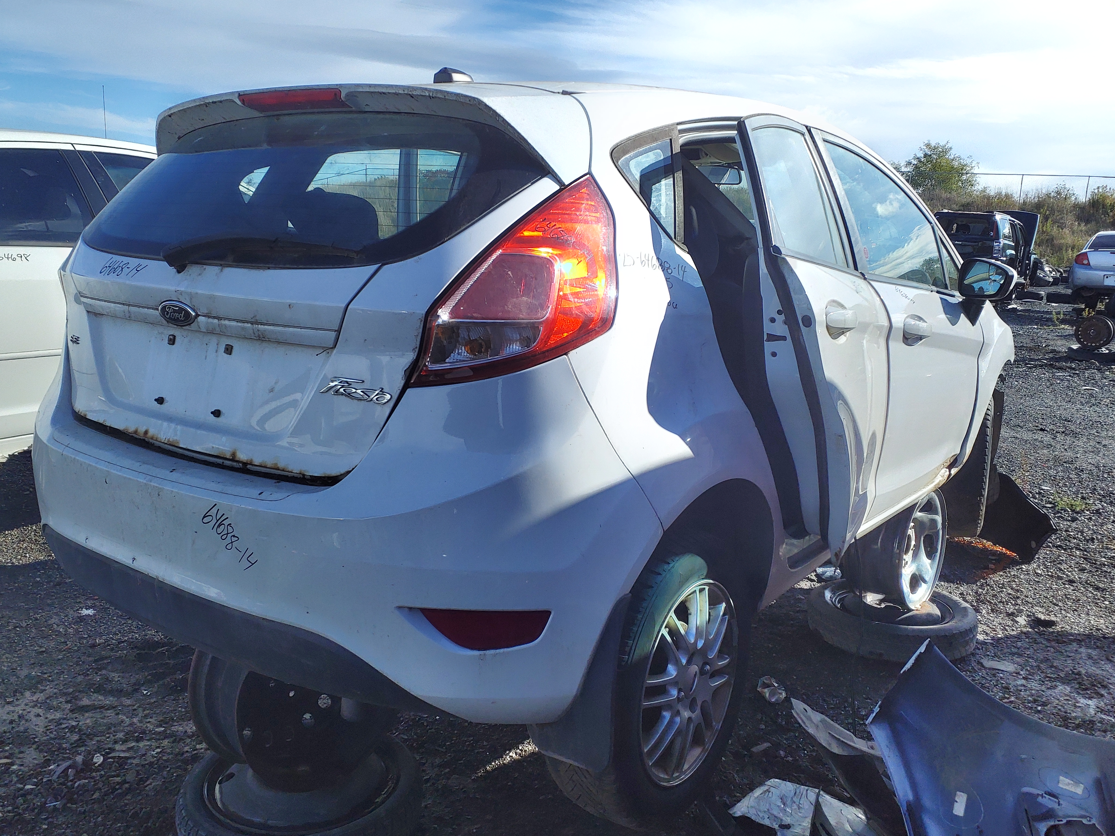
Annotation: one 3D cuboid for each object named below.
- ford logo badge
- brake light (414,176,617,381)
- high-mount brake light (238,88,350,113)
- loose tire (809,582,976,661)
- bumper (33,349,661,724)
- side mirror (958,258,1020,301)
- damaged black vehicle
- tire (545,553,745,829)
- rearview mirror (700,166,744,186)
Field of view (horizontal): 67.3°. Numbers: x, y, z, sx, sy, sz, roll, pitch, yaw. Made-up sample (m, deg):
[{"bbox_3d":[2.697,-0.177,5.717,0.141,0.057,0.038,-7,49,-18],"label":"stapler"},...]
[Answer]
[{"bbox_3d":[-0.686,-0.190,1.521,0.118,0.047,0.014,10,14,36],"label":"ford logo badge"},{"bbox_3d":[-0.045,-0.220,1.296,0.260,0.345,0.330,6,13,22],"label":"brake light"},{"bbox_3d":[-0.512,-0.627,1.654,0.325,0.045,0.060,10,14,36],"label":"high-mount brake light"},{"bbox_3d":[1.227,0.738,3.114,0.600,0.150,0.600,1,10,0],"label":"loose tire"},{"bbox_3d":[-0.614,0.132,1.698,1.690,0.670,0.460,10,14,36],"label":"bumper"},{"bbox_3d":[1.518,-0.483,2.953,0.210,0.155,0.125,12,16,41],"label":"side mirror"},{"bbox_3d":[10.880,-4.330,21.580,1.820,1.700,4.400,11,16,38],"label":"damaged black vehicle"},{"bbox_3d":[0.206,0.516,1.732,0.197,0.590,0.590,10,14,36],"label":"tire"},{"bbox_3d":[0.595,-0.903,3.119,0.045,0.068,0.240,-7,14,-35],"label":"rearview mirror"}]

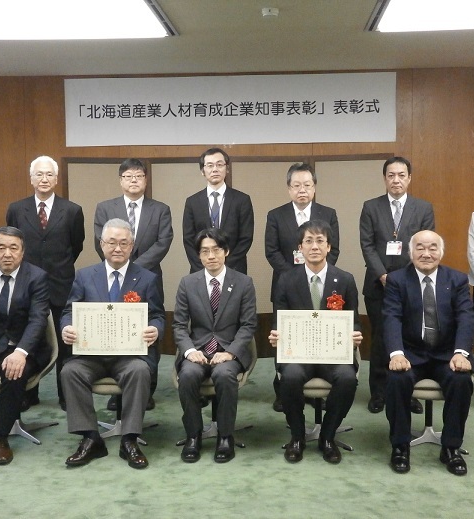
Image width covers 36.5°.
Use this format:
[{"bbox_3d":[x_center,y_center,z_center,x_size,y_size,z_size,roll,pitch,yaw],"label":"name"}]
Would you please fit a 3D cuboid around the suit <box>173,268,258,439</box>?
[{"bbox_3d":[-0.126,0.500,4.206,0.490,0.900,0.630,0,5,2],"label":"suit"}]

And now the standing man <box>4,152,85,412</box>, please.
[{"bbox_3d":[-1.320,0.158,4.959,0.540,1.715,0.330,-1,5,-3],"label":"standing man"}]

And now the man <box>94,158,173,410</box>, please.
[{"bbox_3d":[-0.705,0.162,4.950,0.520,1.690,0.340,-1,5,-5],"label":"man"}]

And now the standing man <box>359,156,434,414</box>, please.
[{"bbox_3d":[1.082,0.158,4.850,0.530,1.695,0.320,0,5,9],"label":"standing man"}]

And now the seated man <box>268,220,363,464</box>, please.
[{"bbox_3d":[0.461,0.422,4.228,0.540,1.290,0.810,0,5,3],"label":"seated man"}]

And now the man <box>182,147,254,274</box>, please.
[{"bbox_3d":[-0.133,0.131,4.928,0.510,1.755,0.310,0,5,4],"label":"man"}]

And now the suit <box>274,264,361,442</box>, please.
[{"bbox_3d":[0.478,0.493,4.273,0.500,0.940,0.670,0,5,3],"label":"suit"}]

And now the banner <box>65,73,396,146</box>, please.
[{"bbox_3d":[-0.074,-1.357,6.543,3.012,0.610,0.020,0,5,3],"label":"banner"}]

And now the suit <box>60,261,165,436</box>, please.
[{"bbox_3d":[-0.722,0.494,4.239,0.570,0.940,0.680,-1,5,-3],"label":"suit"}]

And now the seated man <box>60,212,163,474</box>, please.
[{"bbox_3d":[-0.713,0.429,4.187,0.580,1.300,0.810,-1,5,-3],"label":"seated man"}]

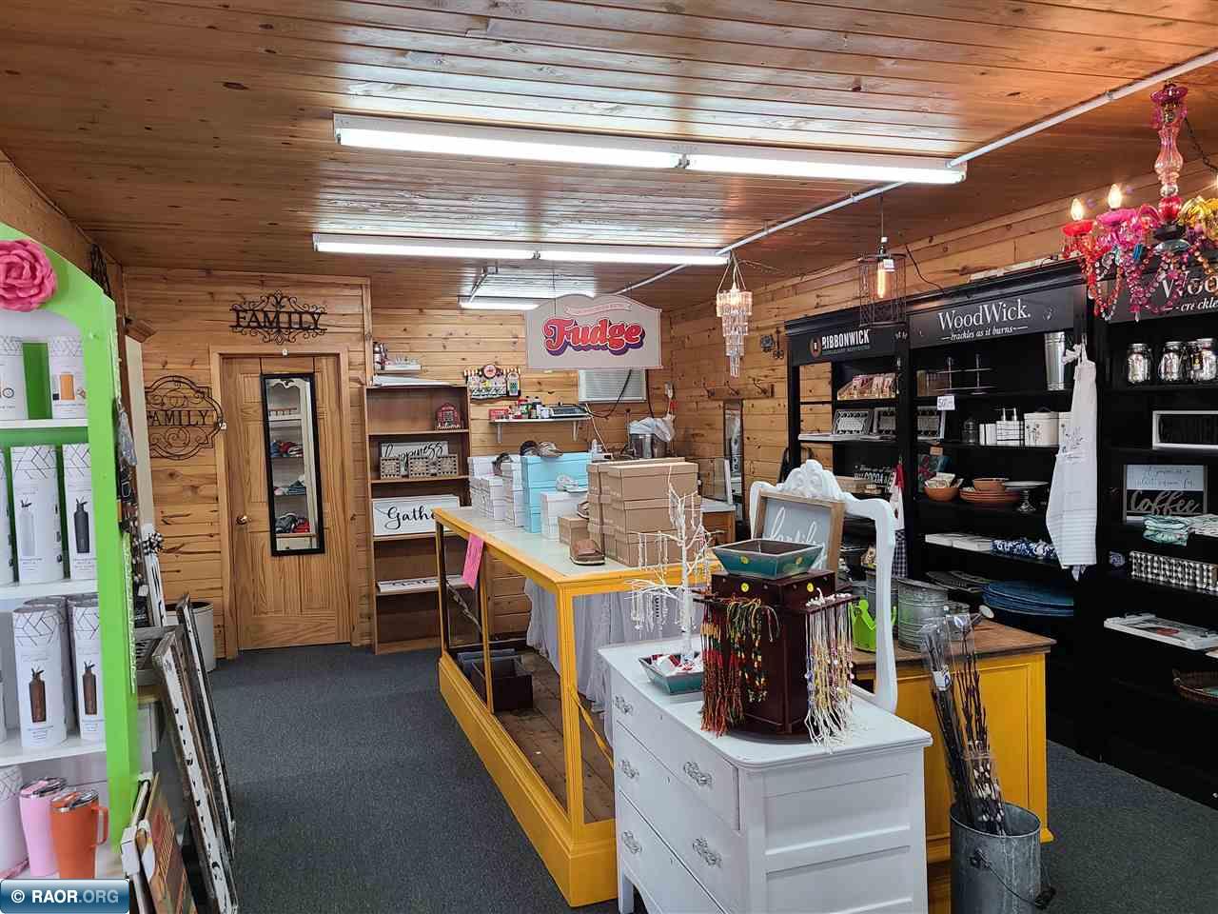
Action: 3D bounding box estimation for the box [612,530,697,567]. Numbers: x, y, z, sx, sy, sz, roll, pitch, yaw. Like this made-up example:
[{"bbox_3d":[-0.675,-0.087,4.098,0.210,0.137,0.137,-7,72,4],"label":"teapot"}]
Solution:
[{"bbox_3d":[0.152,0.306,3.247,0.278,0.111,0.258,-3,3,-20],"label":"box"}]

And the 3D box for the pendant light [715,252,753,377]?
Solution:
[{"bbox_3d":[0.763,-0.857,5.537,0.235,0.750,0.235,-2,3,0],"label":"pendant light"}]

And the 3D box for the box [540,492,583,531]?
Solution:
[{"bbox_3d":[-0.153,0.238,4.003,0.283,0.180,0.129,-3,3,-20],"label":"box"}]

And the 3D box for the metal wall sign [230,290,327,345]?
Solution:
[{"bbox_3d":[-2.248,-0.954,6.247,0.624,0.376,0.025,-2,3,-18],"label":"metal wall sign"}]

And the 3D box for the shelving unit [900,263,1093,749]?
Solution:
[{"bbox_3d":[1.990,0.210,4.531,0.345,2.144,1.243,-3,3,-18],"label":"shelving unit"}]

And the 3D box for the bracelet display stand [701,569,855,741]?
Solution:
[{"bbox_3d":[0.378,0.435,2.091,0.310,0.337,0.310,-4,4,-42],"label":"bracelet display stand"}]

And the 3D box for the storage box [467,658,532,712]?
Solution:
[{"bbox_3d":[-0.490,1.051,4.207,0.208,0.166,0.290,-3,3,-21],"label":"storage box"}]

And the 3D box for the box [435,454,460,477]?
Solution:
[{"bbox_3d":[-1.123,0.058,6.290,0.145,0.136,0.145,-2,3,-18],"label":"box"}]

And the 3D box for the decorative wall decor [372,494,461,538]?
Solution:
[{"bbox_3d":[-1.300,0.392,6.214,0.591,0.246,0.060,-3,3,-18],"label":"decorative wall decor"}]

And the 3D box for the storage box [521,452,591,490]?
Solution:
[{"bbox_3d":[-0.248,0.051,4.214,0.298,0.116,0.166,-2,3,-18],"label":"storage box"}]

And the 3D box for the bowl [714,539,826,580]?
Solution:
[{"bbox_3d":[0.367,0.236,2.106,0.180,0.060,0.184,-4,4,-43],"label":"bowl"}]

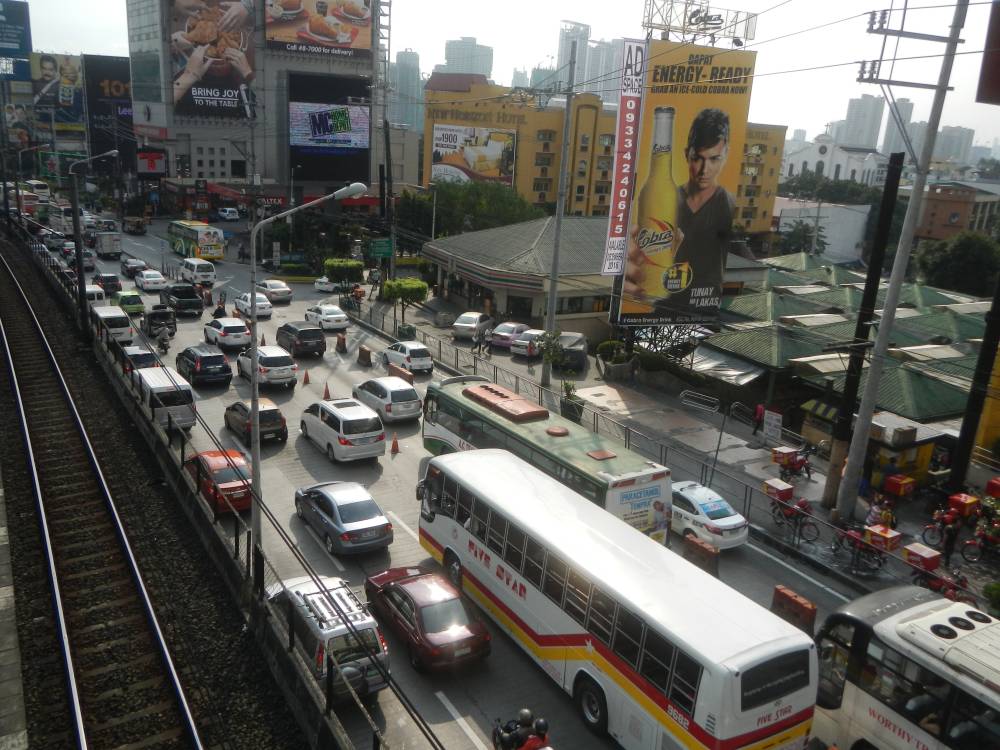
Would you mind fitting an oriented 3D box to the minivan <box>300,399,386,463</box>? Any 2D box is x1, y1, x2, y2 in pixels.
[{"bbox_3d":[-6.531,1.994,33.092,1.830,1.900,4.850,-6,17,-33],"label":"minivan"}]

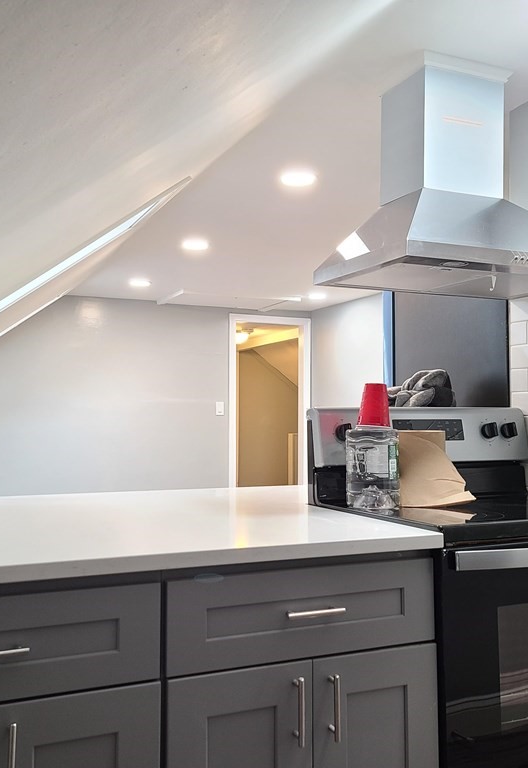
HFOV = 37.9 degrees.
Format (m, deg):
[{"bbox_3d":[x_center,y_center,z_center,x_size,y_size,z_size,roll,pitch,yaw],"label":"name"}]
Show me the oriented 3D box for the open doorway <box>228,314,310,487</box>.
[{"bbox_3d":[0.049,0.396,7.761,0.886,2.148,0.130,1,-2,-23],"label":"open doorway"}]

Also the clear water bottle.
[{"bbox_3d":[0.295,0.174,2.080,0.144,0.325,0.144,0,-2,0],"label":"clear water bottle"}]

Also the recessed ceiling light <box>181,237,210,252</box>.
[{"bbox_3d":[-0.423,-0.861,4.764,0.170,0.030,0.170,1,-2,-23],"label":"recessed ceiling light"}]

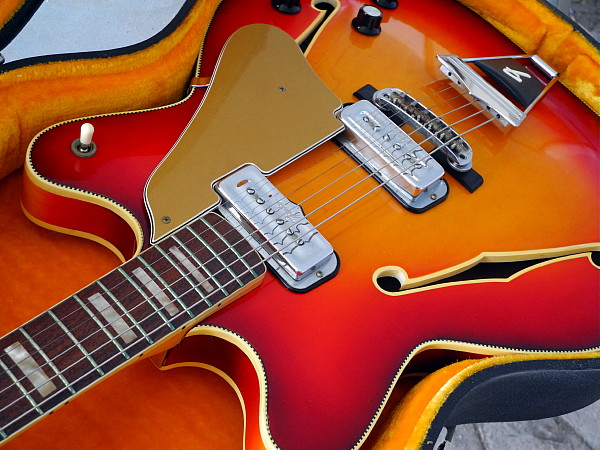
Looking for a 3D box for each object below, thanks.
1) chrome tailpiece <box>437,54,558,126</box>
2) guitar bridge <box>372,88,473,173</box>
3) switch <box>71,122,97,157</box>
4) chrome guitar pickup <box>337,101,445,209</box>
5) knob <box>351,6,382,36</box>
[{"bbox_3d":[0.173,-0.120,0.793,0.086,0.013,0.148,46,39,14],"label":"chrome tailpiece"},{"bbox_3d":[0.088,-0.069,0.692,0.081,0.015,0.023,41,47,10],"label":"guitar bridge"},{"bbox_3d":[-0.131,-0.055,0.584,0.016,0.022,0.016,12,46,-12],"label":"switch"},{"bbox_3d":[0.064,-0.055,0.680,0.102,0.015,0.050,46,48,14],"label":"chrome guitar pickup"},{"bbox_3d":[0.057,-0.167,0.769,0.025,0.016,0.025,12,41,-11],"label":"knob"}]

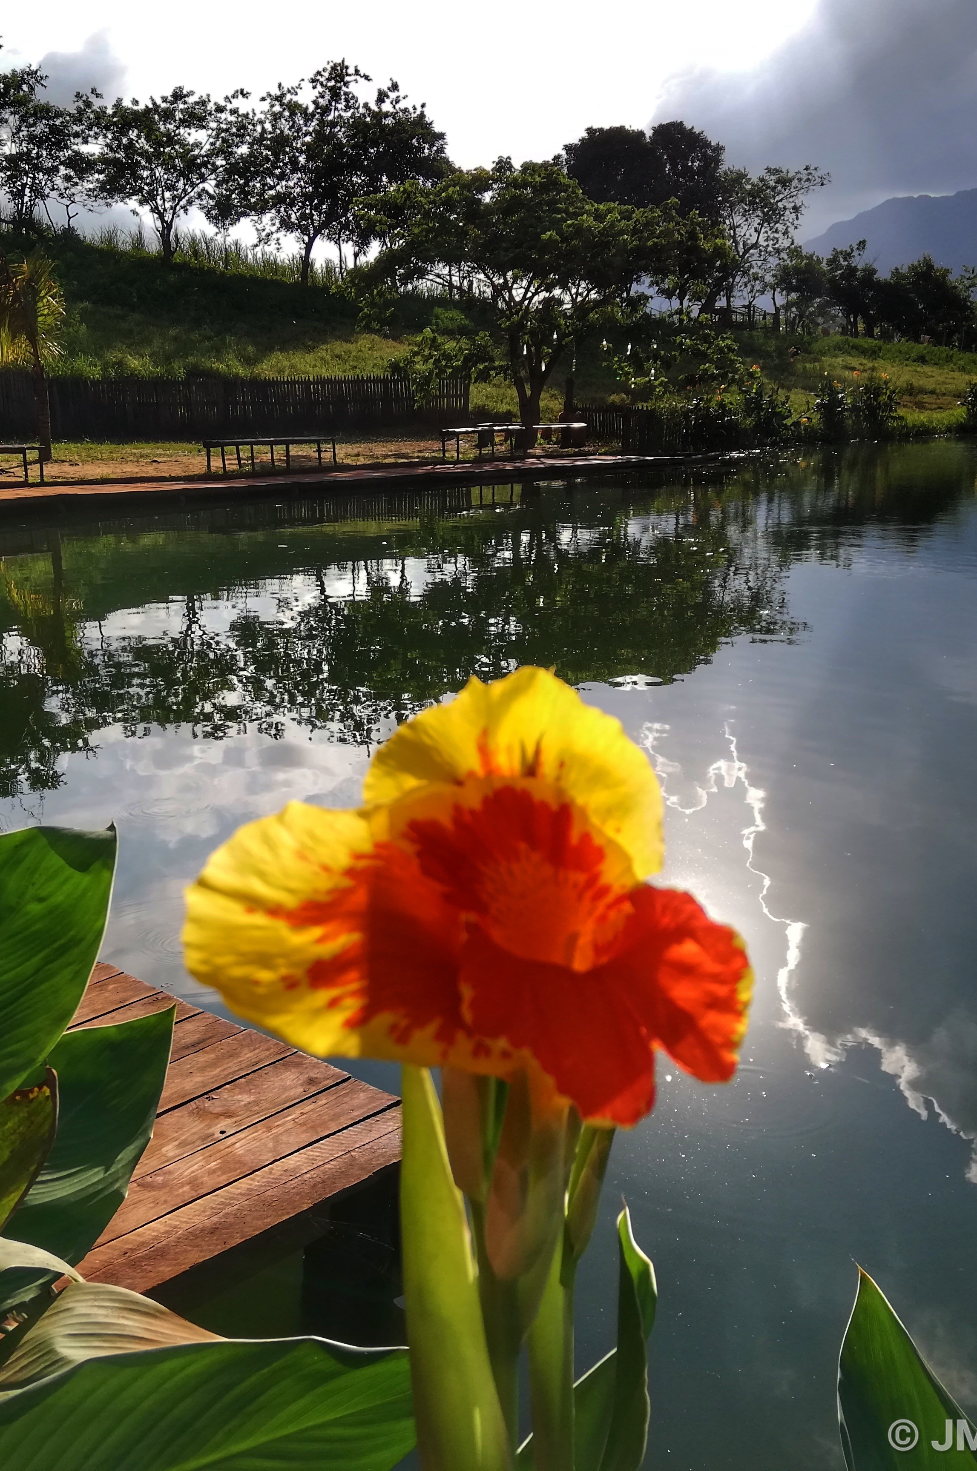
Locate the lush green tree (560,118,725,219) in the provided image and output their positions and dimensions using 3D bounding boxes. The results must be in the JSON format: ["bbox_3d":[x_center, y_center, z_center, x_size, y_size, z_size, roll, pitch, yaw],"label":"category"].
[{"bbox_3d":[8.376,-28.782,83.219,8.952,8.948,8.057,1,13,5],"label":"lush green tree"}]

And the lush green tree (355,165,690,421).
[{"bbox_3d":[0.732,-8.422,29.856,6.372,5.299,6.053,0,13,1],"label":"lush green tree"}]

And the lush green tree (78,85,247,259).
[{"bbox_3d":[-9.054,-15.669,42.644,4.812,4.528,4.331,-3,14,-11],"label":"lush green tree"}]

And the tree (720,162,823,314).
[{"bbox_3d":[11.738,-20.191,63.014,4.286,6.394,3.643,2,13,10],"label":"tree"}]

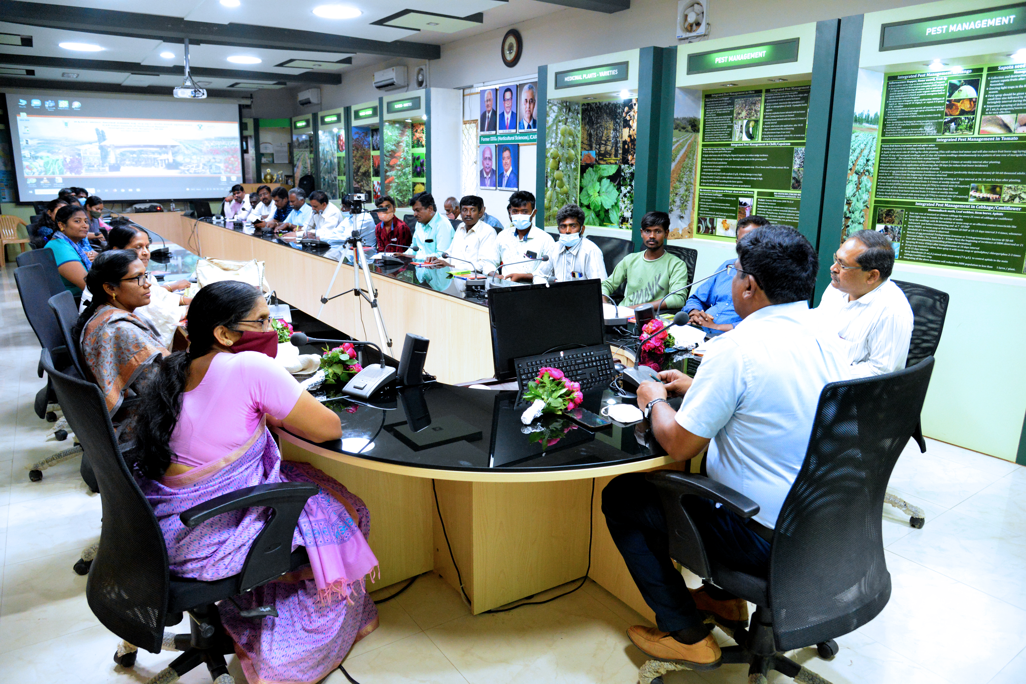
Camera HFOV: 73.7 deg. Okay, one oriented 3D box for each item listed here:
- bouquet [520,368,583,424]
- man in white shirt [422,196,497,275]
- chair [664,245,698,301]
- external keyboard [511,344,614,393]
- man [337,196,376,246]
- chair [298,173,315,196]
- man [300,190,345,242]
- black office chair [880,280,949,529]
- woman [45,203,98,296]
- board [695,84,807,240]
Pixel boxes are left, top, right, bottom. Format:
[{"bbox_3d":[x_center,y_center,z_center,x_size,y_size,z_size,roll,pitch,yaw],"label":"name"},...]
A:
[{"bbox_3d":[0.139,0.163,2.280,0.240,0.145,0.180,-10,18,-34],"label":"bouquet"},{"bbox_3d":[-0.514,-0.656,6.119,0.540,1.270,0.780,11,18,35],"label":"man in white shirt"},{"bbox_3d":[0.866,-0.135,4.694,0.620,1.000,0.620,-10,18,-34],"label":"chair"},{"bbox_3d":[0.210,0.109,2.602,0.442,0.140,0.026,-8,-18,-29],"label":"external keyboard"},{"bbox_3d":[-1.936,-1.109,7.911,0.820,1.220,0.540,-9,17,-31],"label":"man"},{"bbox_3d":[-3.337,-1.843,10.631,0.620,1.300,0.600,-10,18,-34],"label":"chair"},{"bbox_3d":[-2.062,-1.029,7.556,0.760,1.280,0.520,-10,18,-34],"label":"man"},{"bbox_3d":[1.543,0.255,3.099,0.600,1.060,0.600,-10,18,-34],"label":"black office chair"},{"bbox_3d":[-2.806,-0.321,4.832,0.750,1.270,0.460,-6,16,-22],"label":"woman"},{"bbox_3d":[1.797,-1.296,5.061,0.030,1.150,1.080,-10,18,-34],"label":"board"}]

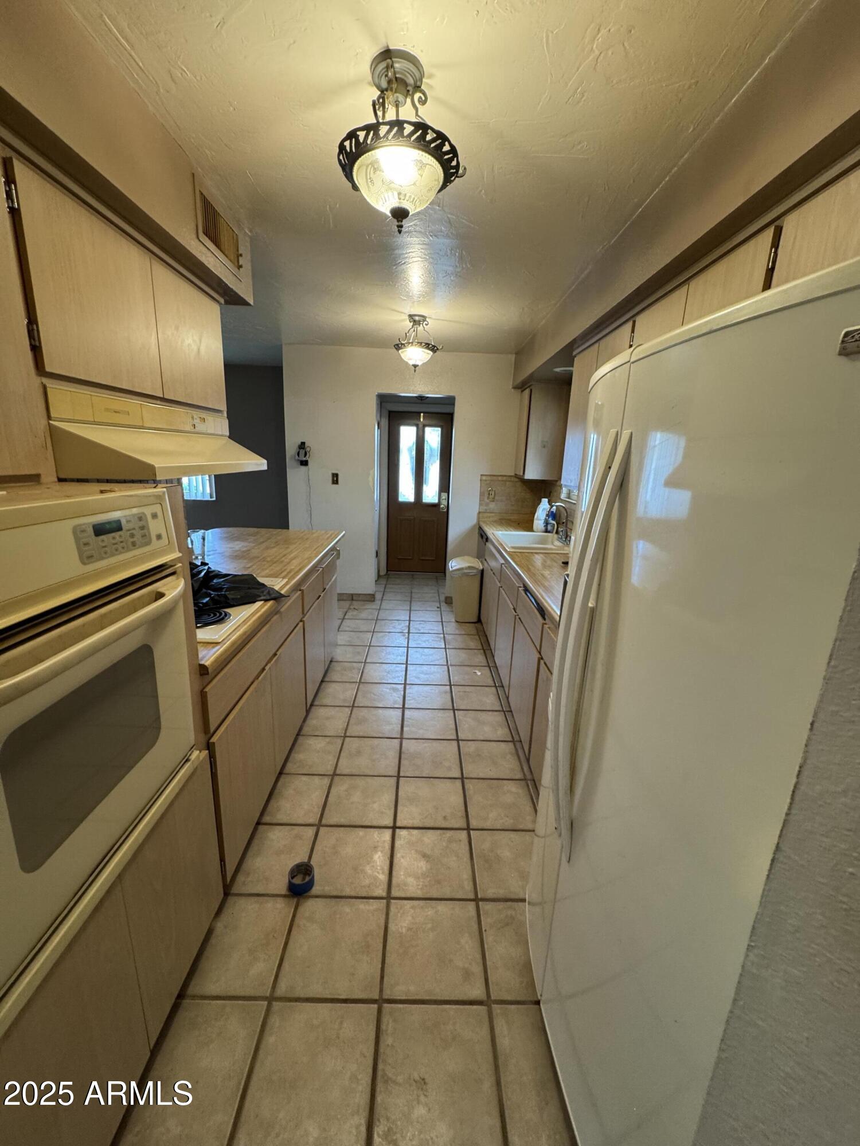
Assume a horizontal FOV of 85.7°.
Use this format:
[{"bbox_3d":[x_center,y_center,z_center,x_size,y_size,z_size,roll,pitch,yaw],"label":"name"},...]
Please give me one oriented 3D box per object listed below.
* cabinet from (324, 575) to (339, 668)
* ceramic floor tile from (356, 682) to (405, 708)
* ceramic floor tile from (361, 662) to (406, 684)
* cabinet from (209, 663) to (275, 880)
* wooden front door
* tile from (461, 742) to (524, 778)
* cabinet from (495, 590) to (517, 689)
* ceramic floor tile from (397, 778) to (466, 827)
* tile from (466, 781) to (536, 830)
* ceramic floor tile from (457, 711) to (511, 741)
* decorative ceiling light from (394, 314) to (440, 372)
[{"bbox_3d":[-0.958,0.333,3.329,0.500,0.540,0.470,2,14,-1],"label":"cabinet"},{"bbox_3d":[-0.319,0.790,2.977,0.298,0.012,0.300,2,14,-1],"label":"ceramic floor tile"},{"bbox_3d":[-0.325,0.716,3.291,0.303,0.011,0.306,2,14,-1],"label":"ceramic floor tile"},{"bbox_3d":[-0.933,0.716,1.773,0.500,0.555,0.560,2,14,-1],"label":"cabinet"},{"bbox_3d":[-0.130,-1.007,5.956,0.800,2.033,0.045,2,14,-1],"label":"wooden front door"},{"bbox_3d":[0.310,0.964,2.390,0.303,0.011,0.306,2,14,-1],"label":"tile"},{"bbox_3d":[0.773,0.447,3.087,0.560,0.551,0.582,2,14,-1],"label":"cabinet"},{"bbox_3d":[0.004,1.020,2.061,0.296,0.010,0.301,2,14,-1],"label":"ceramic floor tile"},{"bbox_3d":[0.317,1.048,2.102,0.302,0.010,0.305,2,14,-1],"label":"tile"},{"bbox_3d":[0.304,0.887,2.688,0.298,0.012,0.300,2,14,-1],"label":"ceramic floor tile"},{"bbox_3d":[-0.097,-1.645,3.347,0.335,0.365,0.335,2,14,-1],"label":"decorative ceiling light"}]

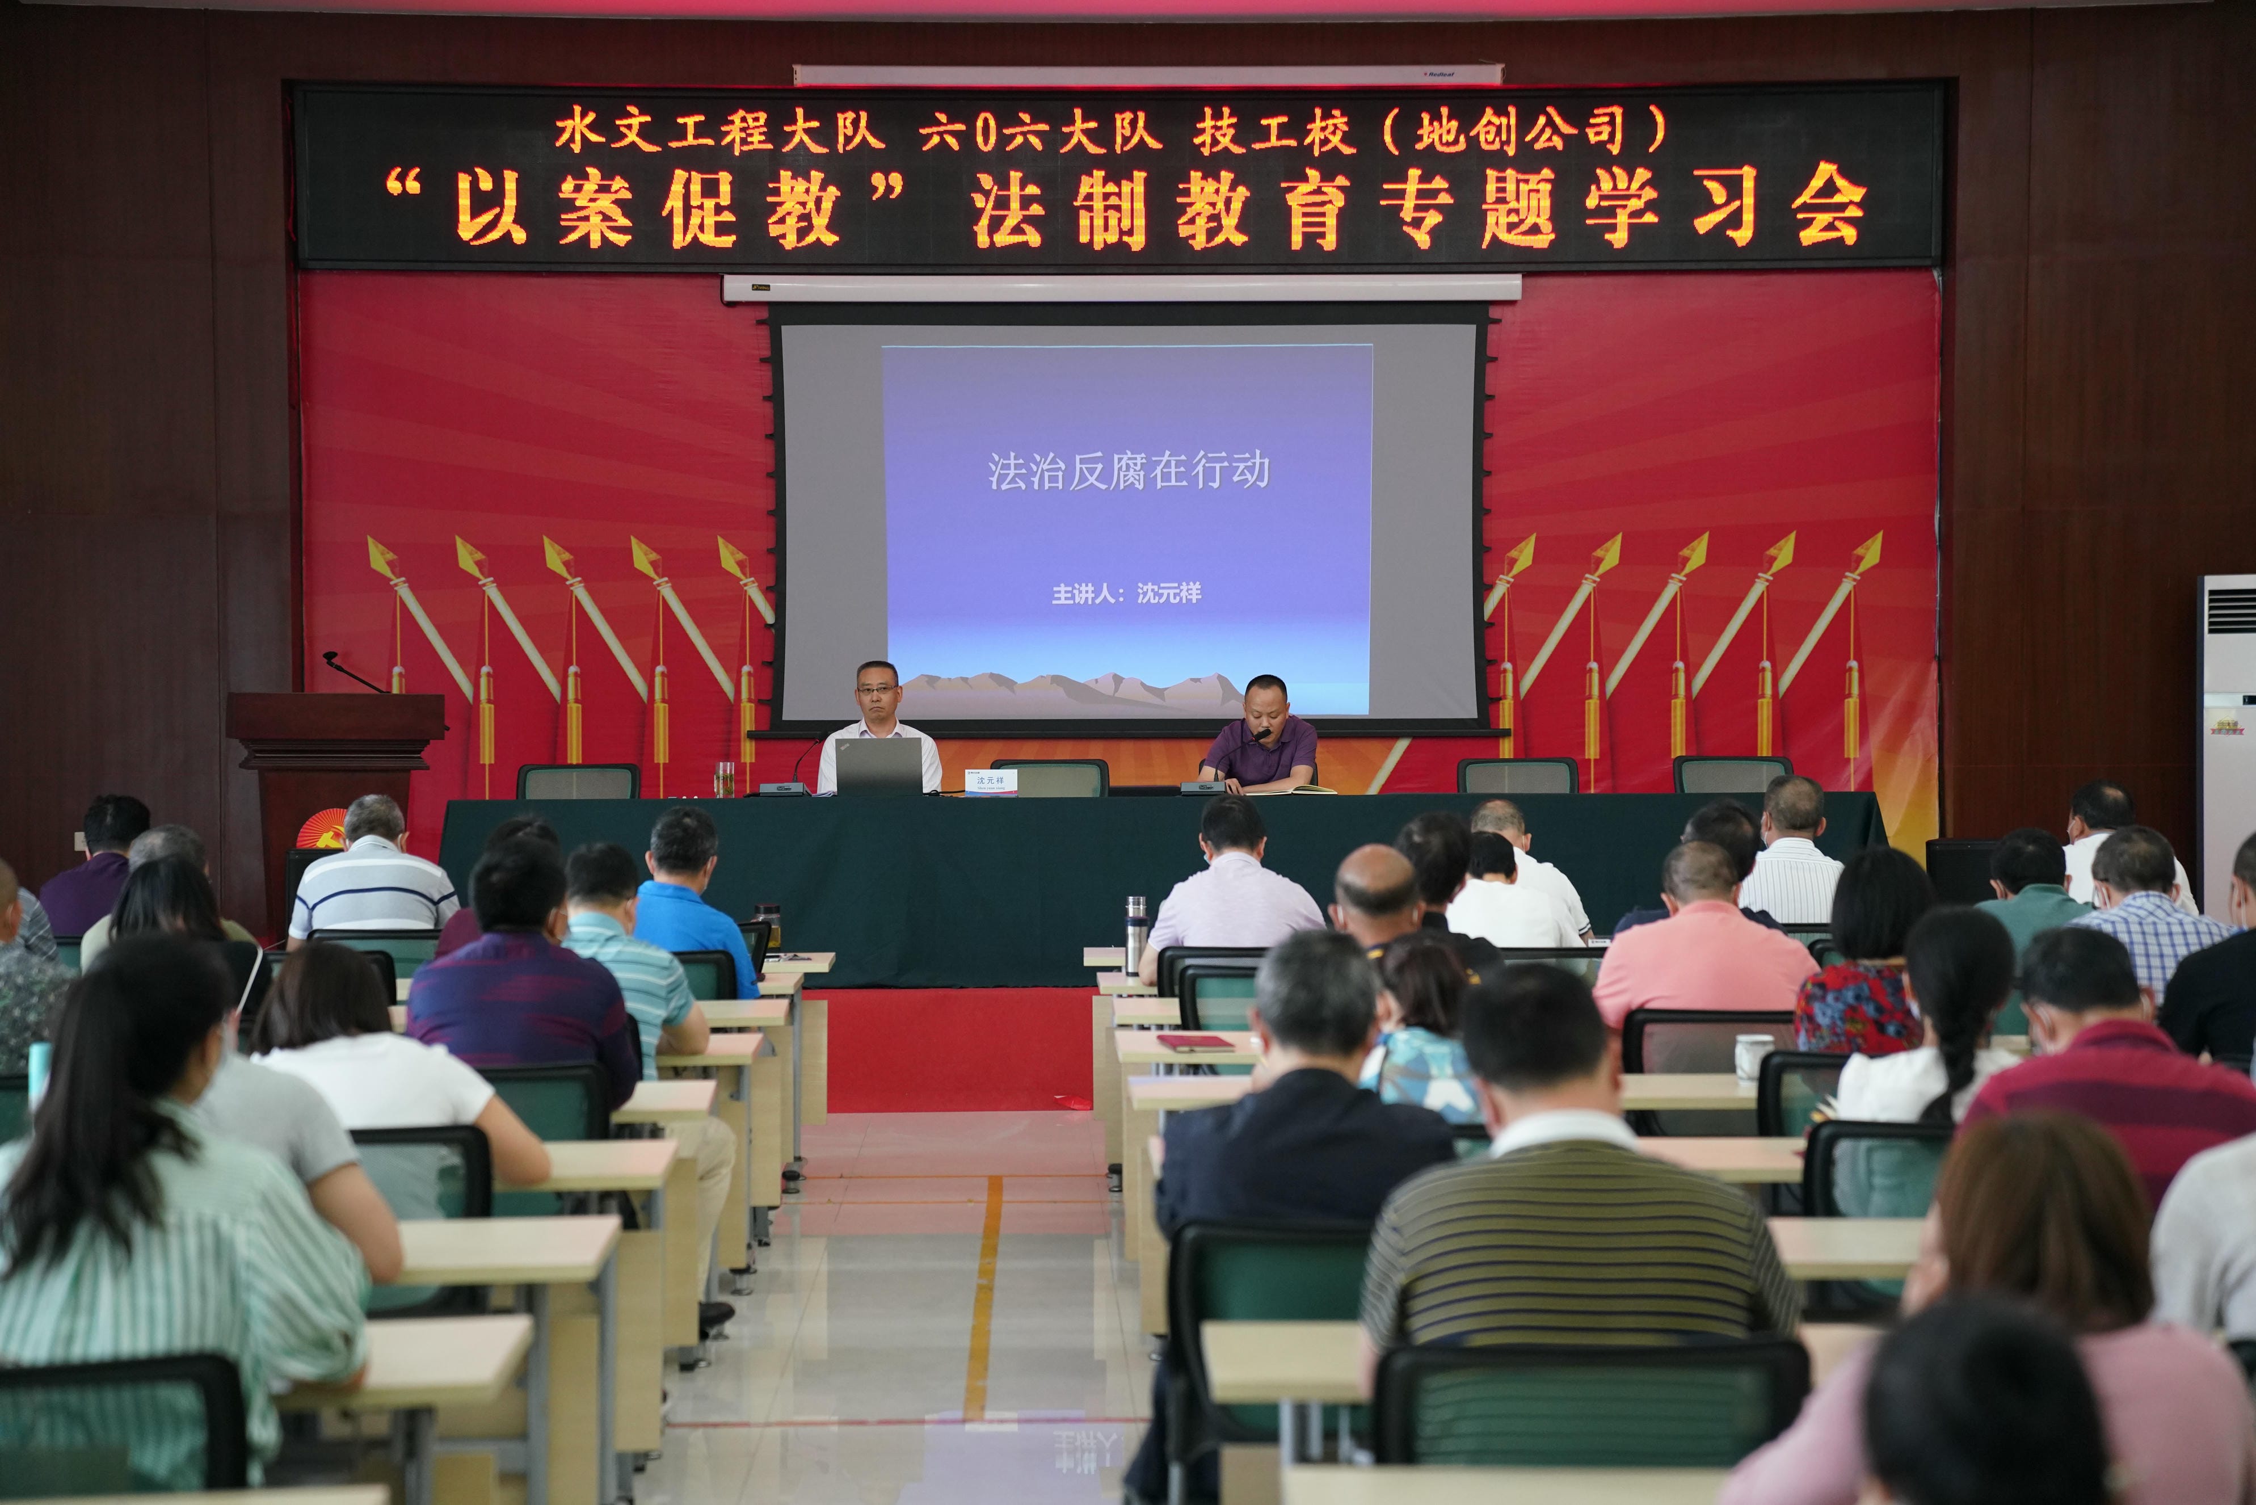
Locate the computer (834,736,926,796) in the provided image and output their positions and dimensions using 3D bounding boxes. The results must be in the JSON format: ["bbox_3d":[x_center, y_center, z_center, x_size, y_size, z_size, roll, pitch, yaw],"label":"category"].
[{"bbox_3d":[-0.972,0.057,17.202,0.337,0.225,0.290,0,1,-1],"label":"computer"}]

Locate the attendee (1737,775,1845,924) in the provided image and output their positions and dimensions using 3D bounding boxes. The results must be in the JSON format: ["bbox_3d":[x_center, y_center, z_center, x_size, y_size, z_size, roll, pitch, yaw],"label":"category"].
[{"bbox_3d":[2.121,0.728,13.959,0.500,1.300,0.750,0,1,-1],"label":"attendee"}]

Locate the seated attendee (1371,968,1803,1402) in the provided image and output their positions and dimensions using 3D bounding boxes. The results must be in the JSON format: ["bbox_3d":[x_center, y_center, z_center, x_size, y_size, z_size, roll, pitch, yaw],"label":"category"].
[{"bbox_3d":[0.552,0.867,5.380,0.530,1.230,0.780,0,0,-1],"label":"seated attendee"}]

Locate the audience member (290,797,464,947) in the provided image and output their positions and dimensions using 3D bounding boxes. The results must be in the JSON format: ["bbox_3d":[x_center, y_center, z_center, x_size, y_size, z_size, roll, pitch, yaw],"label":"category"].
[{"bbox_3d":[-2.636,0.787,15.350,0.570,1.289,0.780,0,0,-1],"label":"audience member"}]

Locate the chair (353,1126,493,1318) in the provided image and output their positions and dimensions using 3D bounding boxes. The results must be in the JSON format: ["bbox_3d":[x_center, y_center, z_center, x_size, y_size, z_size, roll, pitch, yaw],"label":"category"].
[{"bbox_3d":[-1.350,1.070,7.870,0.510,0.850,0.550,0,1,-1],"label":"chair"}]

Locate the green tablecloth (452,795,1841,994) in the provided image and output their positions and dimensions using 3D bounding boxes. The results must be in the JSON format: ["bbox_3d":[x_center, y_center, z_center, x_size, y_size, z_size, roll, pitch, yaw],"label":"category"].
[{"bbox_3d":[0.131,0.523,17.200,5.600,0.750,0.620,0,1,-1],"label":"green tablecloth"}]

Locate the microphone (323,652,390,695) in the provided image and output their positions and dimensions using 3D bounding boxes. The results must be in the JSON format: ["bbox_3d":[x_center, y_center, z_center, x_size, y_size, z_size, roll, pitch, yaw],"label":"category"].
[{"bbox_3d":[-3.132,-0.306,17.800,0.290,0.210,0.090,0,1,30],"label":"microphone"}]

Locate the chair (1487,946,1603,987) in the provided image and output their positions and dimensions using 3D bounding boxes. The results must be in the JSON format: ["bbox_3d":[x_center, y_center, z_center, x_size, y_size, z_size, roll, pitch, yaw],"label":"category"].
[{"bbox_3d":[1.184,0.985,12.680,0.490,0.885,0.570,0,1,-1],"label":"chair"}]

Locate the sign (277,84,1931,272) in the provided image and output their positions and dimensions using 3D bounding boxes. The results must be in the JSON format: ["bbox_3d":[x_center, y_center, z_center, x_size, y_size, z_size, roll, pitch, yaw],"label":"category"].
[{"bbox_3d":[-0.050,-2.951,22.500,8.461,0.958,0.150,0,0,-1],"label":"sign"}]

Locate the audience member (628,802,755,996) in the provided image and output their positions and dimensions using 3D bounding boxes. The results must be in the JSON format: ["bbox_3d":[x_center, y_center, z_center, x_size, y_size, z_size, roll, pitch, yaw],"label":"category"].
[{"bbox_3d":[-1.413,0.799,14.100,0.490,1.270,0.760,0,0,-1],"label":"audience member"}]

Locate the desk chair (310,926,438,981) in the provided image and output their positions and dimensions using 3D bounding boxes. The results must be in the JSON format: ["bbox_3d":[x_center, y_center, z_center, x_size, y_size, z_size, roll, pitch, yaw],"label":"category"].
[{"bbox_3d":[-2.333,0.989,13.810,0.490,0.885,0.570,0,1,-4],"label":"desk chair"}]

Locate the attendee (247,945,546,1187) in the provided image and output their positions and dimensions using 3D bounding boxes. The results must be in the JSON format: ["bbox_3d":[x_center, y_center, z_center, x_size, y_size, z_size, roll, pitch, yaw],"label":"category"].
[{"bbox_3d":[-1.352,0.906,8.100,0.530,1.135,0.760,0,0,-1],"label":"attendee"}]

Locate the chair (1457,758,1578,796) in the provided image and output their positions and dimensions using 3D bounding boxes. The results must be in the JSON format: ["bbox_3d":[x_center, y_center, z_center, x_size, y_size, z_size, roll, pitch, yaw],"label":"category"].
[{"bbox_3d":[1.594,0.460,17.950,0.510,0.880,0.550,0,0,-1],"label":"chair"}]

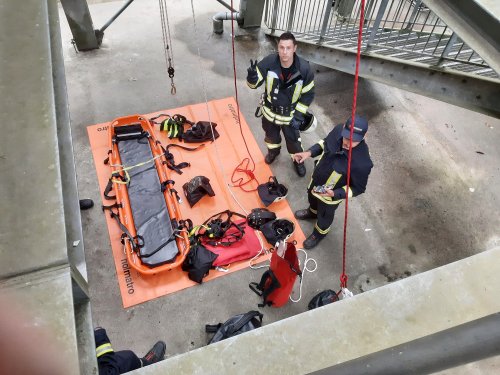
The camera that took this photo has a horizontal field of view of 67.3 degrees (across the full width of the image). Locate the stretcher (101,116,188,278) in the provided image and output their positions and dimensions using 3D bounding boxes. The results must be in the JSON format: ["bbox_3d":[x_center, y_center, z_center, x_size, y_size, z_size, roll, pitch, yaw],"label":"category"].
[{"bbox_3d":[-1.232,0.008,4.383,0.660,0.210,2.160,-13,59,-13],"label":"stretcher"}]

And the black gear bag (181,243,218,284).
[{"bbox_3d":[-0.534,0.792,3.937,0.340,0.200,0.400,-24,62,-19],"label":"black gear bag"}]

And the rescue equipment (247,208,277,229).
[{"bbox_3d":[0.139,0.352,4.286,0.330,0.200,0.260,-10,58,-12],"label":"rescue equipment"}]

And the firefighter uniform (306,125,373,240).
[{"bbox_3d":[0.786,0.010,3.751,0.480,1.450,0.580,-28,63,-21],"label":"firefighter uniform"}]

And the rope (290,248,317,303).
[{"bbox_3d":[0.549,0.952,4.022,0.250,0.050,0.580,17,57,7],"label":"rope"}]

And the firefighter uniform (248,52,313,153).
[{"bbox_3d":[0.308,-0.810,4.252,0.680,1.450,0.420,8,56,0],"label":"firefighter uniform"}]

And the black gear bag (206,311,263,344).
[{"bbox_3d":[-0.098,1.377,3.552,0.520,0.260,0.300,-26,62,-20],"label":"black gear bag"}]

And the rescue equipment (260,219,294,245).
[{"bbox_3d":[0.308,0.492,4.208,0.380,0.200,0.280,-10,58,-12],"label":"rescue equipment"}]

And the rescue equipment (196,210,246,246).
[{"bbox_3d":[-0.298,0.452,4.147,0.500,0.170,0.380,-15,59,-14],"label":"rescue equipment"}]

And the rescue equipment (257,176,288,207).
[{"bbox_3d":[0.274,0.066,4.487,0.370,0.200,0.290,-8,58,-10],"label":"rescue equipment"}]

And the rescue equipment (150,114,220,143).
[{"bbox_3d":[-0.856,-0.797,4.996,0.920,0.150,0.330,12,56,3],"label":"rescue equipment"}]

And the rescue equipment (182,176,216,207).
[{"bbox_3d":[-0.595,0.029,4.425,0.310,0.220,0.270,-24,62,-19],"label":"rescue equipment"}]

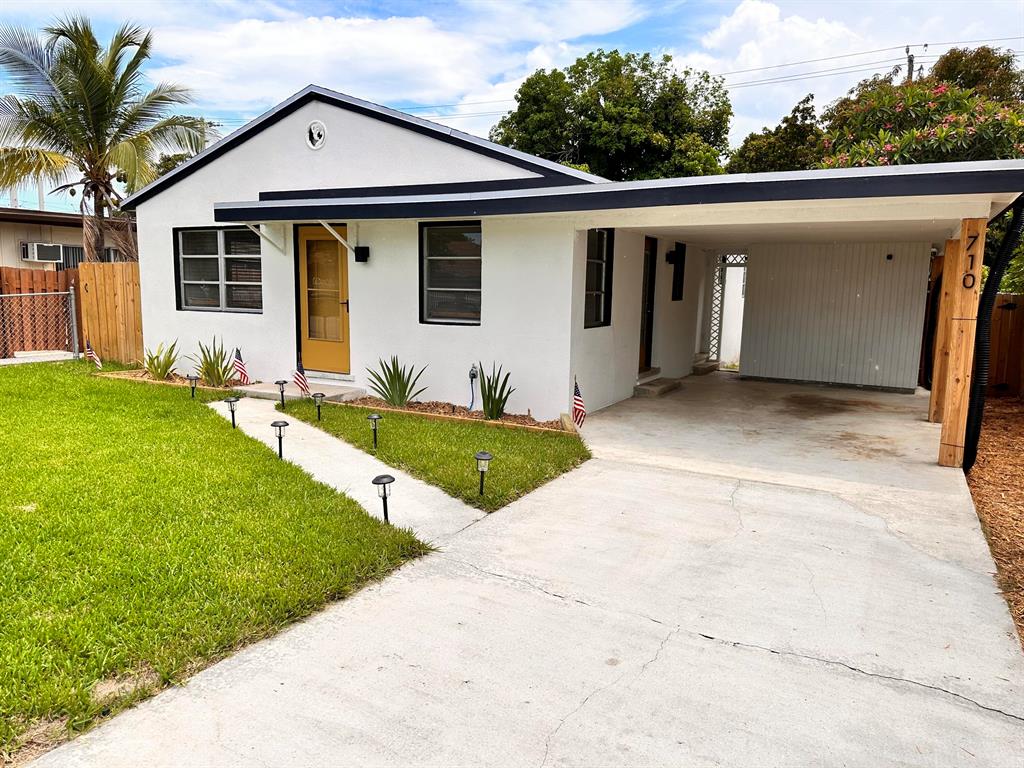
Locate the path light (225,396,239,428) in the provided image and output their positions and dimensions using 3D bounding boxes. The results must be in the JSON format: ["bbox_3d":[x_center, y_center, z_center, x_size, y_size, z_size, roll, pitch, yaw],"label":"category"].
[{"bbox_3d":[-2.885,0.301,7.346,0.148,0.333,0.148,-2,8,-22],"label":"path light"}]

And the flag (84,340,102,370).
[{"bbox_3d":[-7.241,-0.494,12.300,0.270,0.530,0.120,-1,8,-18],"label":"flag"}]

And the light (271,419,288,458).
[{"bbox_3d":[-2.004,0.489,6.152,0.148,0.348,0.148,-2,8,-18],"label":"light"}]

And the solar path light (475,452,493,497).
[{"bbox_3d":[-0.215,0.673,5.345,0.134,0.347,0.134,1,8,-2],"label":"solar path light"}]

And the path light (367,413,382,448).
[{"bbox_3d":[-1.297,0.450,6.740,0.138,0.340,0.138,-1,8,-11],"label":"path light"}]

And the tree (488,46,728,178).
[{"bbox_3d":[3.459,-6.493,24.681,8.200,9.500,7.800,5,9,26],"label":"tree"}]

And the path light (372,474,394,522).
[{"bbox_3d":[-0.828,0.750,4.645,0.146,0.330,0.146,0,8,-10],"label":"path light"}]

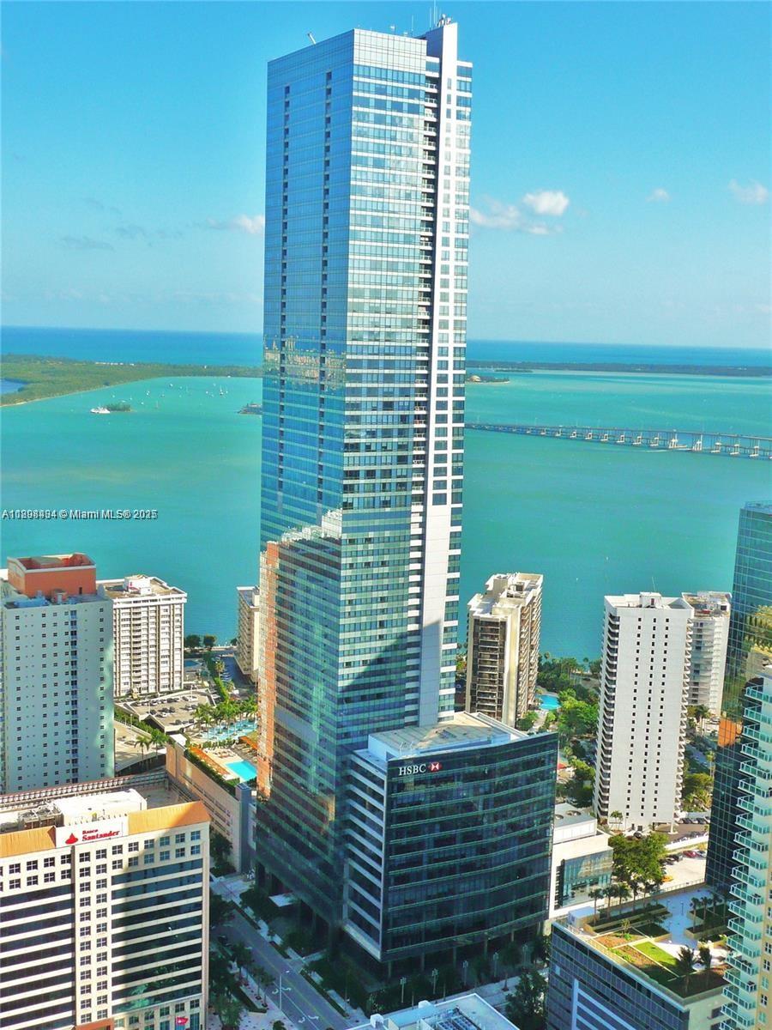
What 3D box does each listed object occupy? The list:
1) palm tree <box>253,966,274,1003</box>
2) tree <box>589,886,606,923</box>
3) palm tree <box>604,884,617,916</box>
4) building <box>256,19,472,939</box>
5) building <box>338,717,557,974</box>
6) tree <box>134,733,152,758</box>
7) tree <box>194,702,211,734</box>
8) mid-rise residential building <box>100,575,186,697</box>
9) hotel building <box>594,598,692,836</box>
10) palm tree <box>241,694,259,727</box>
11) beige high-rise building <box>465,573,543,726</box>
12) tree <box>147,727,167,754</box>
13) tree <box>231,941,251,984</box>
[{"bbox_3d":[-29.636,114.307,310.743,4.178,9.450,4.178,-3,10,-30],"label":"palm tree"},{"bbox_3d":[48.414,89.828,294.387,3.661,8.650,3.661,2,8,0],"label":"tree"},{"bbox_3d":[51.951,89.841,296.574,3.389,8.200,3.389,2,8,0],"label":"palm tree"},{"bbox_3d":[-7.250,-7.530,352.830,36.000,240.000,48.000,-3,10,-31],"label":"building"},{"bbox_3d":[16.316,85.620,339.504,52.300,58.200,23.500,-3,10,-30],"label":"building"},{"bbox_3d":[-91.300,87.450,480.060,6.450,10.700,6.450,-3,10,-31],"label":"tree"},{"bbox_3d":[-64.090,71.290,447.480,6.620,11.190,6.620,2,8,0],"label":"tree"},{"bbox_3d":[-117.510,54.060,584.830,40.000,47.400,40.000,-3,10,-31],"label":"mid-rise residential building"},{"bbox_3d":[87.217,66.489,436.883,26.000,78.200,20.500,1,8,-2],"label":"hotel building"},{"bbox_3d":[-48.410,69.680,456.650,6.750,12.670,6.750,2,8,0],"label":"palm tree"},{"bbox_3d":[51.710,58.385,557.903,21.800,57.500,56.000,4,9,15],"label":"beige high-rise building"},{"bbox_3d":[-86.220,86.240,482.260,7.130,12.760,7.130,-3,10,-31],"label":"tree"},{"bbox_3d":[-36.160,112.020,319.890,5.380,11.210,5.380,2,8,0],"label":"tree"}]

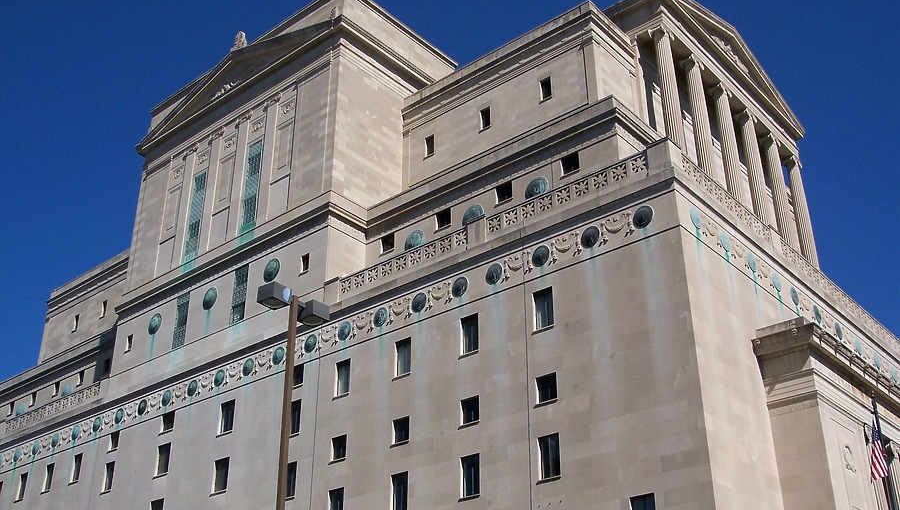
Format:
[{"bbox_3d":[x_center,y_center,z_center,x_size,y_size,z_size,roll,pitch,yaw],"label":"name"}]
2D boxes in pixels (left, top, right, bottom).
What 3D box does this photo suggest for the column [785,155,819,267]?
[{"bbox_3d":[29.140,-2.897,81.567,1.672,11.134,1.672,-22,-35,35],"label":"column"}]

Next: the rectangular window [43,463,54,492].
[{"bbox_3d":[-32.580,18.231,80.480,1.244,2.275,0.300,-22,-35,36],"label":"rectangular window"}]

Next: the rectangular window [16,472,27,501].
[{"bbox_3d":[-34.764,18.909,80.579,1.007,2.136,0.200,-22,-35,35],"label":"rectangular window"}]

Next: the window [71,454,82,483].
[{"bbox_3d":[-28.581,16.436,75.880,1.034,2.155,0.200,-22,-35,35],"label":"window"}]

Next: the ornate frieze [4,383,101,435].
[{"bbox_3d":[-35.211,13.767,87.216,16.160,1.420,0.350,-22,-35,35],"label":"ornate frieze"}]

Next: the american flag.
[{"bbox_3d":[19.160,8.666,44.000,0.850,2.600,0.400,-12,-30,21],"label":"american flag"}]

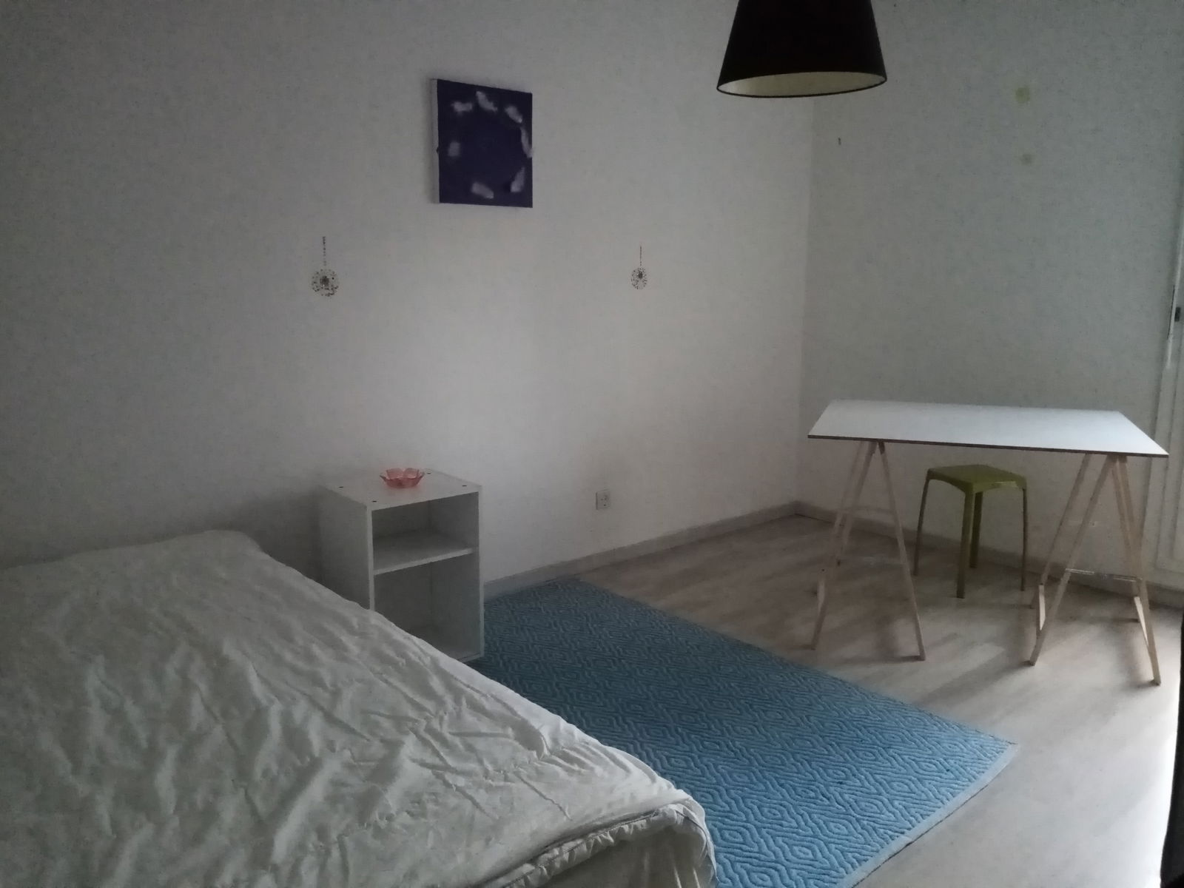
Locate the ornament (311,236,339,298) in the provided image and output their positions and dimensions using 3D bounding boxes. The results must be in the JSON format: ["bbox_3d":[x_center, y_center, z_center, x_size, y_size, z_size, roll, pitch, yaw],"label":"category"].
[{"bbox_3d":[-0.858,-0.568,2.851,0.091,0.192,0.015,-9,14,-40],"label":"ornament"}]

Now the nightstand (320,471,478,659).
[{"bbox_3d":[-0.618,0.423,2.920,0.393,0.582,0.341,-9,14,-40],"label":"nightstand"}]

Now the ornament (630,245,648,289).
[{"bbox_3d":[0.200,-0.741,3.736,0.098,0.184,0.015,-9,14,-40],"label":"ornament"}]

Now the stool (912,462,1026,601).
[{"bbox_3d":[1.562,0.348,3.652,0.315,0.460,0.315,-4,11,-18],"label":"stool"}]

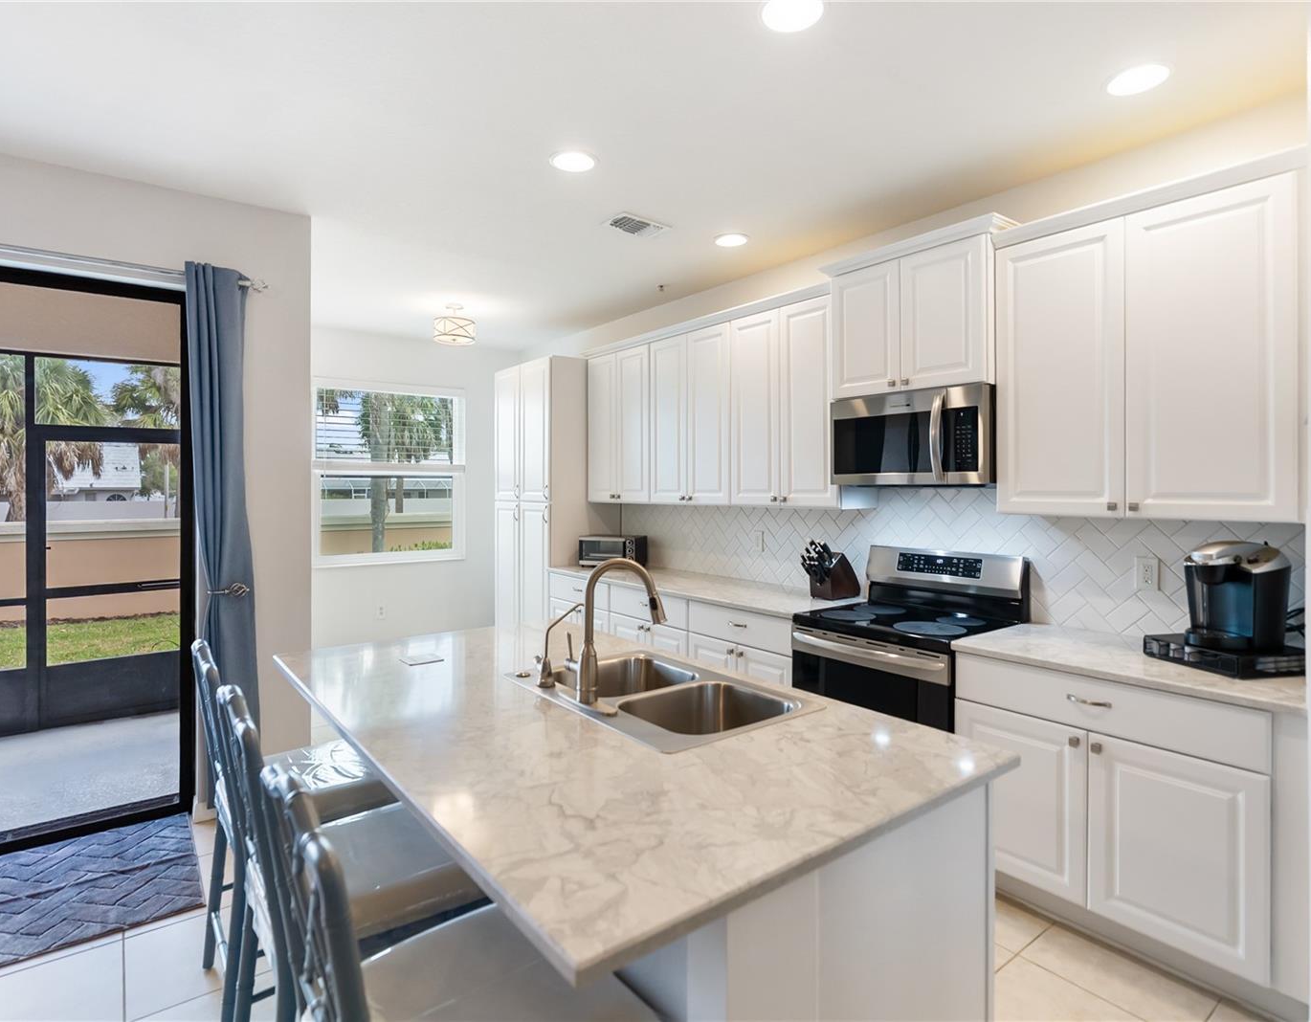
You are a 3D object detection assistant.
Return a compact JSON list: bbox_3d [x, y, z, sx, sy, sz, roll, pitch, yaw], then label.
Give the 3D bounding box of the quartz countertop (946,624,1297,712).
[{"bbox_3d":[1.683,0.523,2.382,0.647,0.035,0.979,-1,2,-38],"label":"quartz countertop"}]

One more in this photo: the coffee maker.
[{"bbox_3d":[1.916,0.309,2.262,0.330,0.400,0.335,0,2,-10],"label":"coffee maker"}]

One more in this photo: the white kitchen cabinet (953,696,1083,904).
[{"bbox_3d":[1.507,1.007,2.595,0.580,0.591,0.443,-1,2,-38],"label":"white kitchen cabinet"}]

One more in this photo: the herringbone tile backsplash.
[{"bbox_3d":[0.985,0.165,3.764,0.020,0.600,4.029,-1,2,-38],"label":"herringbone tile backsplash"}]

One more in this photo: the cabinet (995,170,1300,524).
[{"bbox_3d":[1.768,-0.510,2.476,0.332,1.060,0.895,0,1,-38],"label":"cabinet"}]

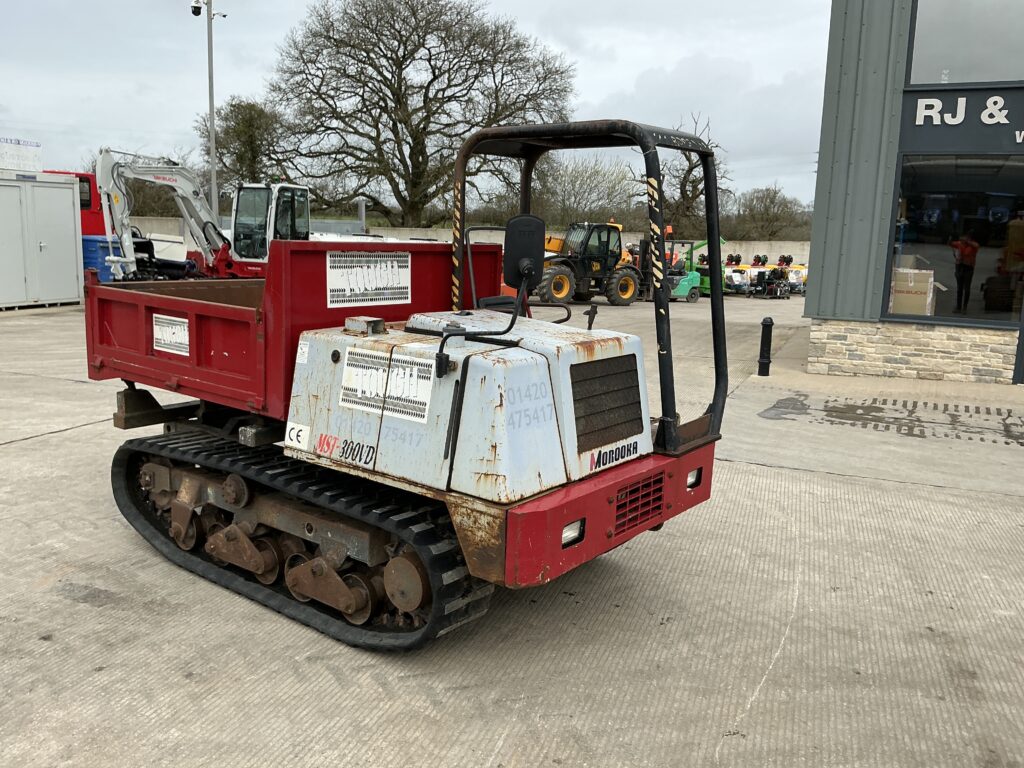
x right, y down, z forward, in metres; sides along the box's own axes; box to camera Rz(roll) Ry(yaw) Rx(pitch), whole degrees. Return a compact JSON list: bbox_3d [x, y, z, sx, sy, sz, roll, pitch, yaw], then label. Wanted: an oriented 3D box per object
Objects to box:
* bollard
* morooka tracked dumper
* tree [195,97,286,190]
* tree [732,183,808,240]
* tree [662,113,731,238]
[{"bbox_3d":[2.996,-0.440,9.738,0.150,0.700,0.150,2,10,0],"label":"bollard"},{"bbox_3d":[-0.695,-0.186,4.222,3.129,2.150,1.665,10,13,37],"label":"morooka tracked dumper"},{"bbox_3d":[-14.043,-10.616,43.000,5.100,8.620,5.100,2,10,0],"label":"tree"},{"bbox_3d":[17.165,-10.392,55.000,5.600,5.980,5.600,2,10,0],"label":"tree"},{"bbox_3d":[10.576,-11.097,48.000,4.700,9.270,4.700,2,10,0],"label":"tree"}]

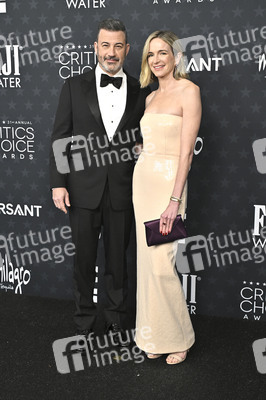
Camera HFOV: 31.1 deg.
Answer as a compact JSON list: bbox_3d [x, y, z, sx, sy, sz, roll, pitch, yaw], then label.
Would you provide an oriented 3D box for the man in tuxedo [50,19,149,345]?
[{"bbox_3d":[-0.175,-0.060,2.690,0.560,1.830,0.380,-3,12,-13],"label":"man in tuxedo"}]

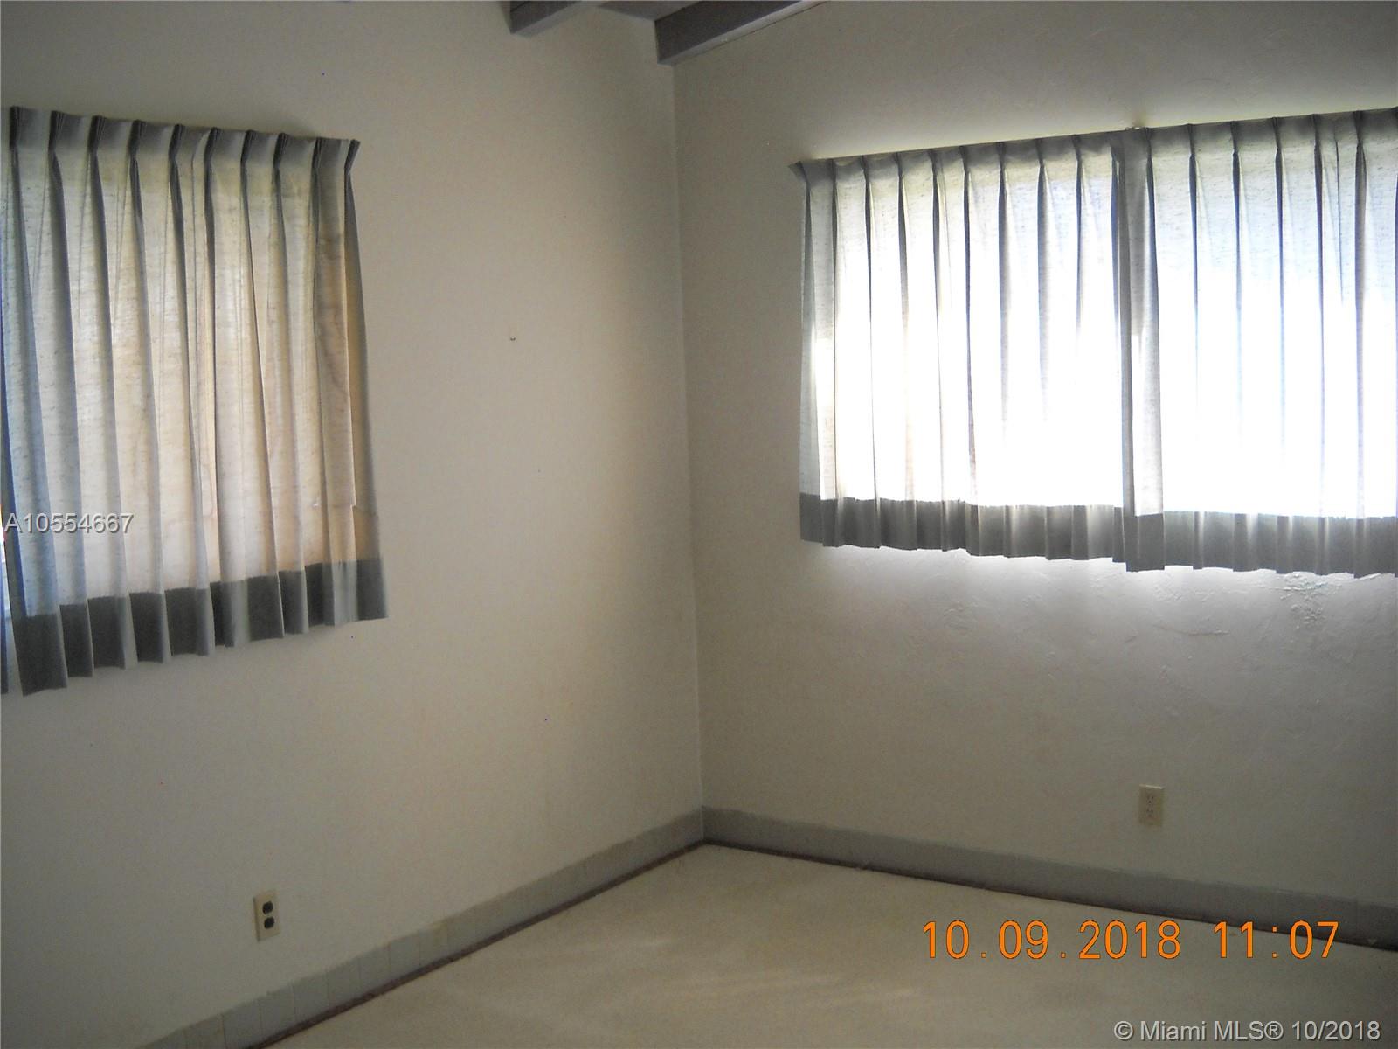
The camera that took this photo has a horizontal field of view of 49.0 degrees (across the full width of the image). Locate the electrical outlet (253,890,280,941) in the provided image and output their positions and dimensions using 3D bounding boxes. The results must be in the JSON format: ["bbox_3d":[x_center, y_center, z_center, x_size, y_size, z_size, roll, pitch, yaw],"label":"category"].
[{"bbox_3d":[-1.044,0.946,3.712,0.010,0.114,0.070,1,6,35],"label":"electrical outlet"}]

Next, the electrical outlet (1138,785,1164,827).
[{"bbox_3d":[1.258,0.783,4.270,0.070,0.114,0.010,1,6,35],"label":"electrical outlet"}]

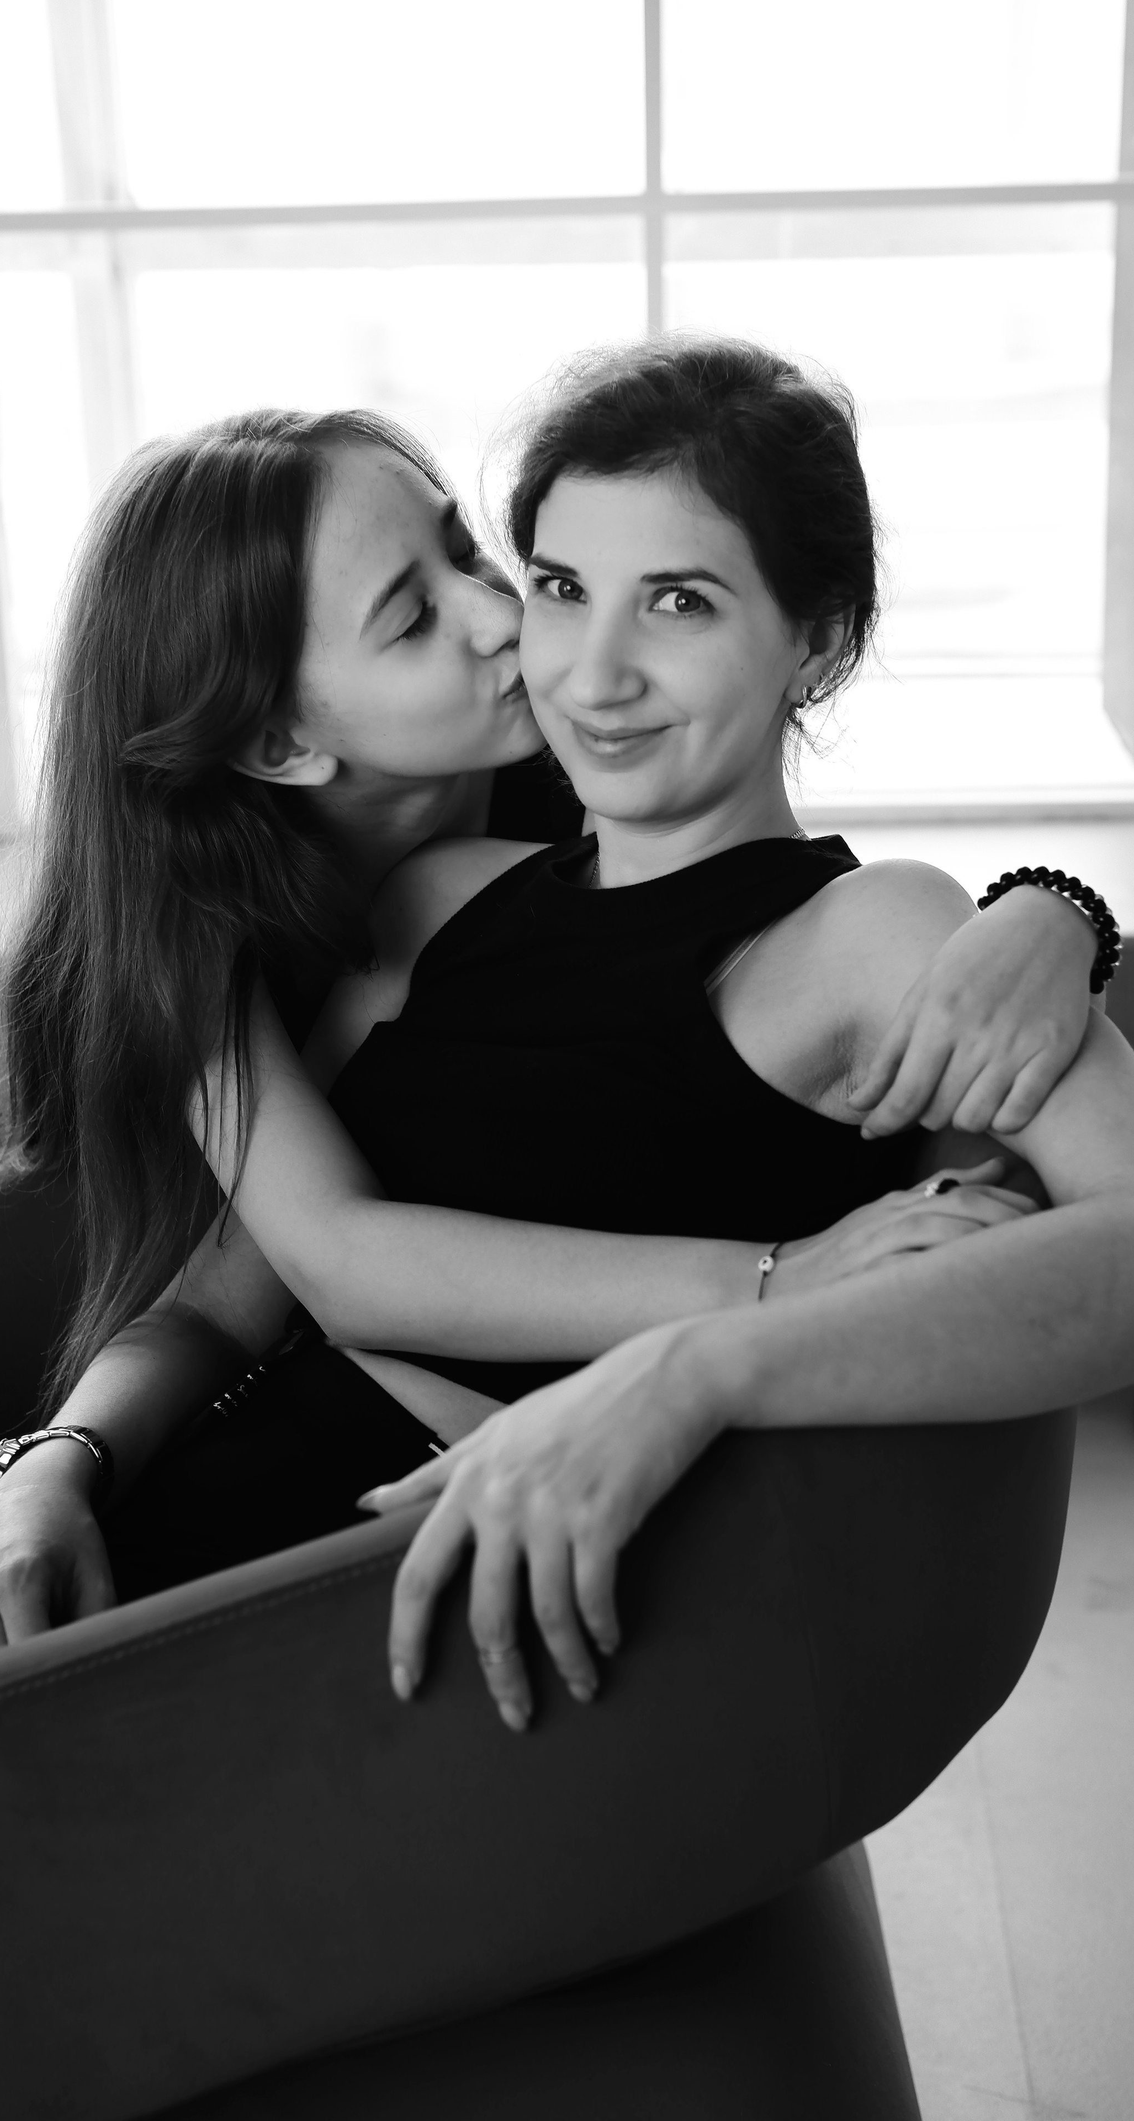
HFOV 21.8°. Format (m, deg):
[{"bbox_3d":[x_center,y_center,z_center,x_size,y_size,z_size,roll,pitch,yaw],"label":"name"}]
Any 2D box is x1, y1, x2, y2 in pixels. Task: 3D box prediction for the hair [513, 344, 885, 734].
[{"bbox_3d":[0.062,-0.244,1.480,0.175,0.240,0.220,14,16,24],"label":"hair"}]

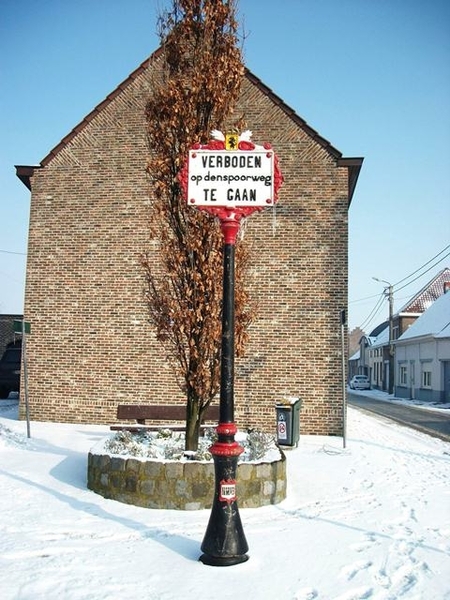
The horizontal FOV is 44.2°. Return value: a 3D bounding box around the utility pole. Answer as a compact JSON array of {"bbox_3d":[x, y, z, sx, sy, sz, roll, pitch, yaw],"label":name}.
[{"bbox_3d":[10.306,2.304,36.000,1.350,7.600,0.350,1,-6,6],"label":"utility pole"}]

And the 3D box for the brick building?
[{"bbox_3d":[-0.381,-1.256,16.274,7.600,8.750,9.000,1,-6,7],"label":"brick building"}]

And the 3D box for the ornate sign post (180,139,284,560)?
[{"bbox_3d":[0.025,0.282,4.237,0.800,3.270,0.370,1,-6,3],"label":"ornate sign post"}]

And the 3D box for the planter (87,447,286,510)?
[{"bbox_3d":[-0.393,1.896,6.260,2.200,0.460,1.850,1,-6,3],"label":"planter"}]

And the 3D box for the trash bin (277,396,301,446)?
[{"bbox_3d":[1.052,2.021,9.150,0.340,0.870,0.360,-2,-7,29],"label":"trash bin"}]

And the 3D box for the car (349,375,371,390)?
[{"bbox_3d":[12.366,7.585,51.000,1.760,1.450,4.250,1,-6,6],"label":"car"}]

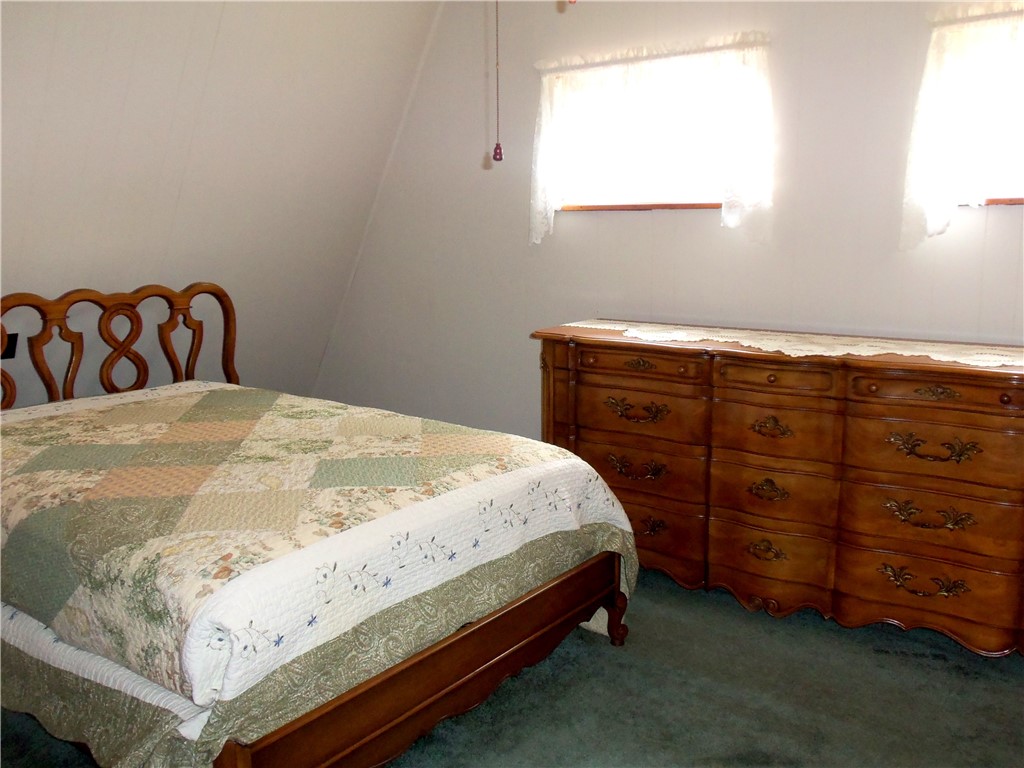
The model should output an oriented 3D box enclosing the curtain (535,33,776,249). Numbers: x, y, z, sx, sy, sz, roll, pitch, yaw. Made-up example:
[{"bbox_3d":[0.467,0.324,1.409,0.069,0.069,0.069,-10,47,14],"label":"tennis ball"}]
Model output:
[{"bbox_3d":[0.534,-0.971,3.457,1.069,0.746,0.090,7,13,36],"label":"curtain"}]

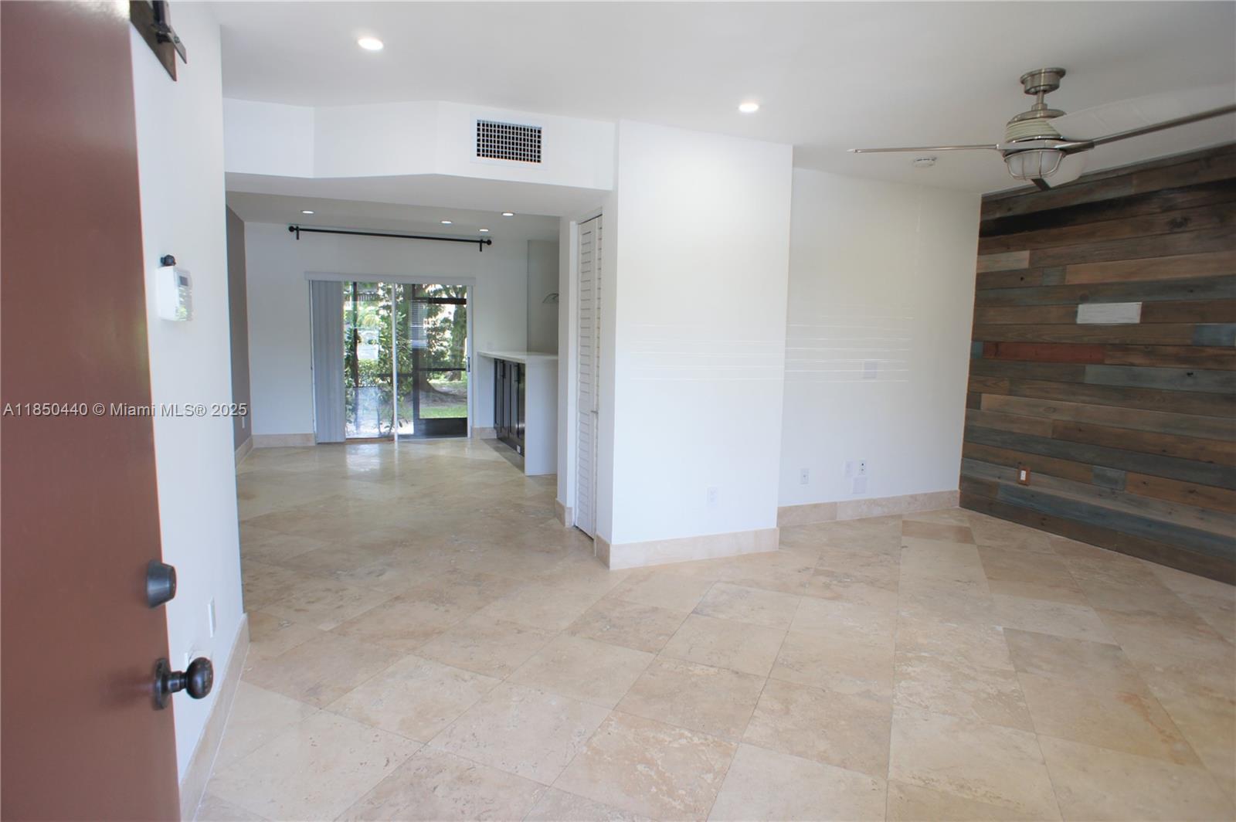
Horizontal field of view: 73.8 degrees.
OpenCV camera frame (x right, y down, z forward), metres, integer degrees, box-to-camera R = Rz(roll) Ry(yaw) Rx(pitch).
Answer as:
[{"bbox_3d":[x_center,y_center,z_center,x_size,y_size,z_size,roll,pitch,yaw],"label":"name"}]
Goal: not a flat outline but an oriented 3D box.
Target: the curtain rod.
[{"bbox_3d":[-2.383,-1.843,8.794,2.103,0.130,0.120,-1,6,-21],"label":"curtain rod"}]

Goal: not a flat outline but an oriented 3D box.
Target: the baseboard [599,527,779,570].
[{"bbox_3d":[0.427,0.769,4.749,1.109,0.144,0.180,-1,6,-23],"label":"baseboard"}]

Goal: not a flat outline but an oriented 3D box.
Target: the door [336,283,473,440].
[{"bbox_3d":[-2.385,-0.541,9.027,1.496,1.754,0.100,-1,6,-21],"label":"door"}]

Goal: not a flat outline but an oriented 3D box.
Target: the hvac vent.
[{"bbox_3d":[-0.544,-1.348,4.128,0.338,0.187,0.040,-1,6,-21],"label":"hvac vent"}]

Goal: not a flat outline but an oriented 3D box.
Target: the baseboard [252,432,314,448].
[{"bbox_3d":[-3.522,0.314,8.681,0.606,0.141,0.025,-1,6,-21],"label":"baseboard"}]

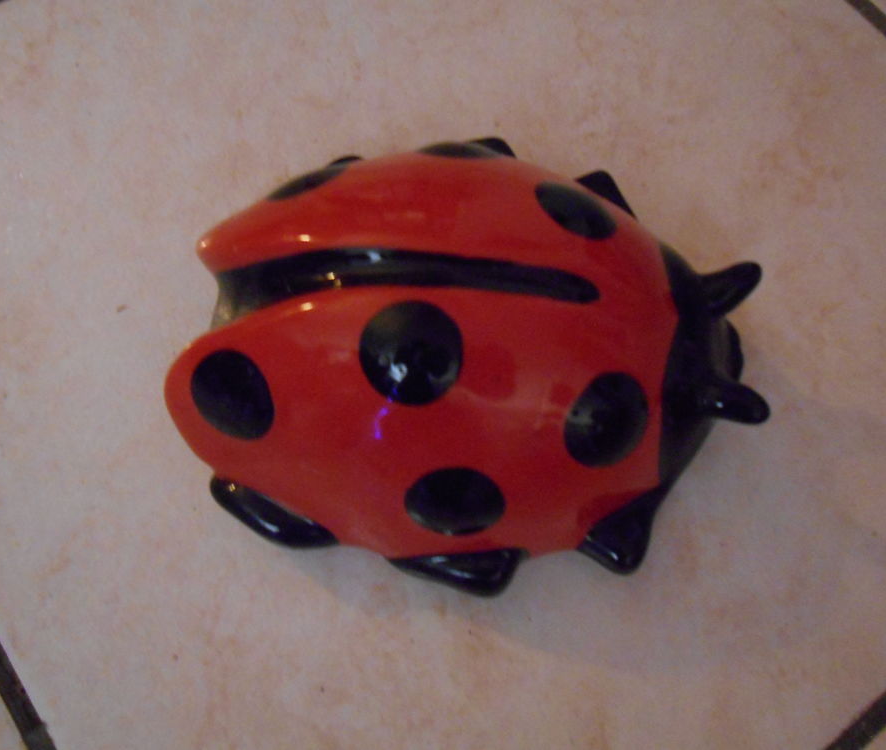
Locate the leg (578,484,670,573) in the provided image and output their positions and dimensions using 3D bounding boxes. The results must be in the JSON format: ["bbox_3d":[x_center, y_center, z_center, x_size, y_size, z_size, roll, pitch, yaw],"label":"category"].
[{"bbox_3d":[0.048,0.042,0.201,0.024,0.018,0.022,2,72,-1],"label":"leg"}]

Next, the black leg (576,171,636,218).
[{"bbox_3d":[0.049,-0.054,0.233,0.023,0.017,0.021,2,72,-1],"label":"black leg"}]

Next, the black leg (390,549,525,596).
[{"bbox_3d":[0.004,0.050,0.198,0.035,0.017,0.016,2,72,-1],"label":"black leg"}]

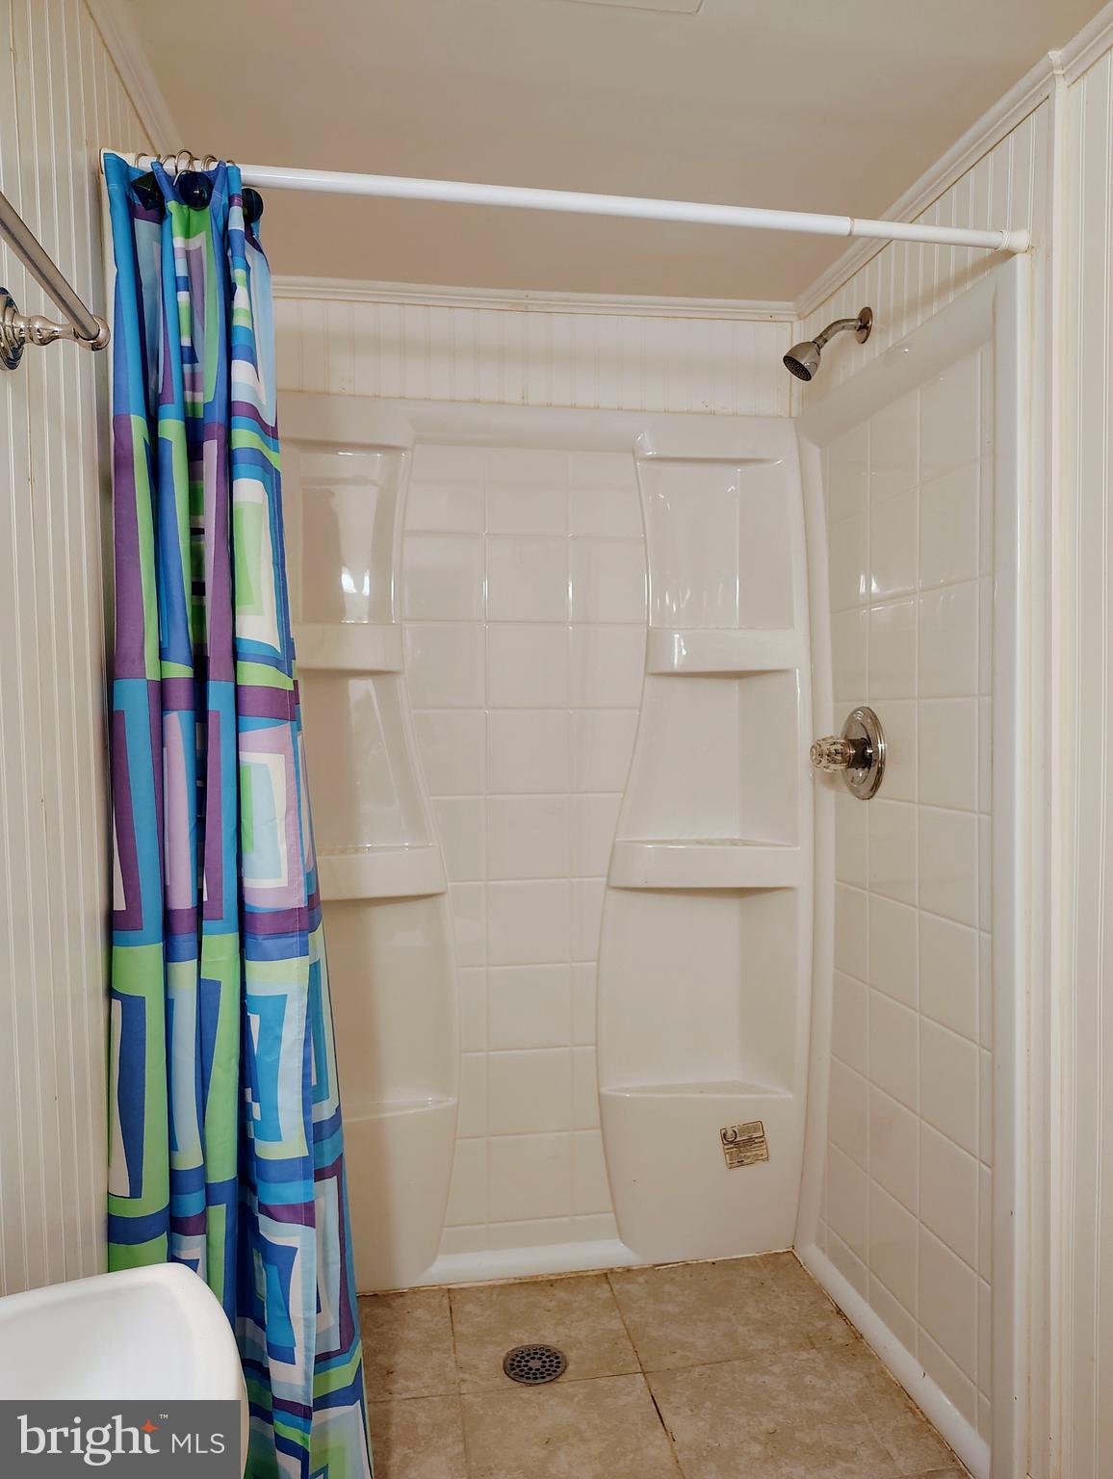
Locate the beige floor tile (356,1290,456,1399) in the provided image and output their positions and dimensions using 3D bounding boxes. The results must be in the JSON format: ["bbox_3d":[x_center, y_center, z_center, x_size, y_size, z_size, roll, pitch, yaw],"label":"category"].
[{"bbox_3d":[-0.366,1.174,1.979,0.337,0.010,0.327,-1,2,-9],"label":"beige floor tile"}]

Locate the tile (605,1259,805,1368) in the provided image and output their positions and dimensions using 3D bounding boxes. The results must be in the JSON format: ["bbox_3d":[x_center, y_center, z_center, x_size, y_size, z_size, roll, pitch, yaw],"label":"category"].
[{"bbox_3d":[0.303,1.159,2.080,0.336,0.010,0.326,-1,2,-9],"label":"tile"}]

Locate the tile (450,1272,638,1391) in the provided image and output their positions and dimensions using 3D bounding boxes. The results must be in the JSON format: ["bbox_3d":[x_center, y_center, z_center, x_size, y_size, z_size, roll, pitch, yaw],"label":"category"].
[{"bbox_3d":[-0.038,1.120,1.948,0.325,0.010,0.325,-1,1,-10],"label":"tile"}]

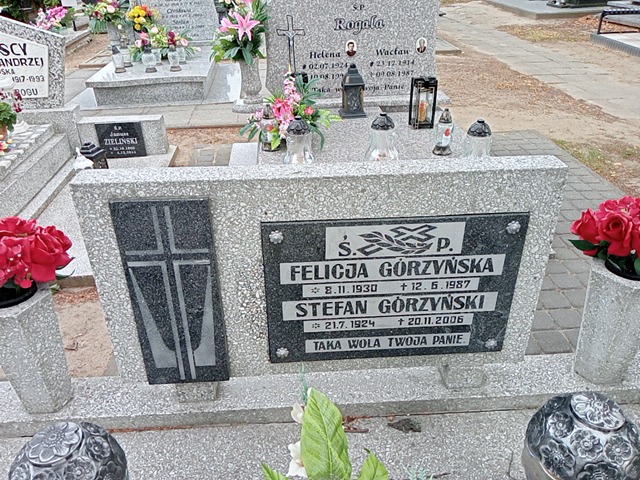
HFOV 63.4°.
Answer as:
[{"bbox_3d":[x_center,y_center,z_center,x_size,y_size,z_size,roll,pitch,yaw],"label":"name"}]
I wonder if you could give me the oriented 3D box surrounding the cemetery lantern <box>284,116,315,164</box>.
[{"bbox_3d":[-0.107,-0.499,2.631,0.158,0.260,0.158,-2,29,-4],"label":"cemetery lantern"}]

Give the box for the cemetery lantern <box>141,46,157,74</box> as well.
[{"bbox_3d":[-1.358,-1.444,4.094,0.125,0.200,0.125,-2,29,-4],"label":"cemetery lantern"}]

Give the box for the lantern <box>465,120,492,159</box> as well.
[{"bbox_3d":[0.810,-0.476,2.578,0.155,0.260,0.155,-2,29,-4],"label":"lantern"}]

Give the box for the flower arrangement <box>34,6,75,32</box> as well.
[{"bbox_3d":[-3.291,-2.734,6.431,0.450,0.340,0.340,-2,29,-3],"label":"flower arrangement"}]

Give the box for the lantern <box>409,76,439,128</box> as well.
[{"bbox_3d":[0.640,-0.849,3.217,0.105,0.295,0.105,-6,29,-11],"label":"lantern"}]

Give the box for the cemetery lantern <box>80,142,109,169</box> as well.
[{"bbox_3d":[-1.070,-0.337,2.497,0.118,0.255,0.118,-2,29,-3],"label":"cemetery lantern"}]

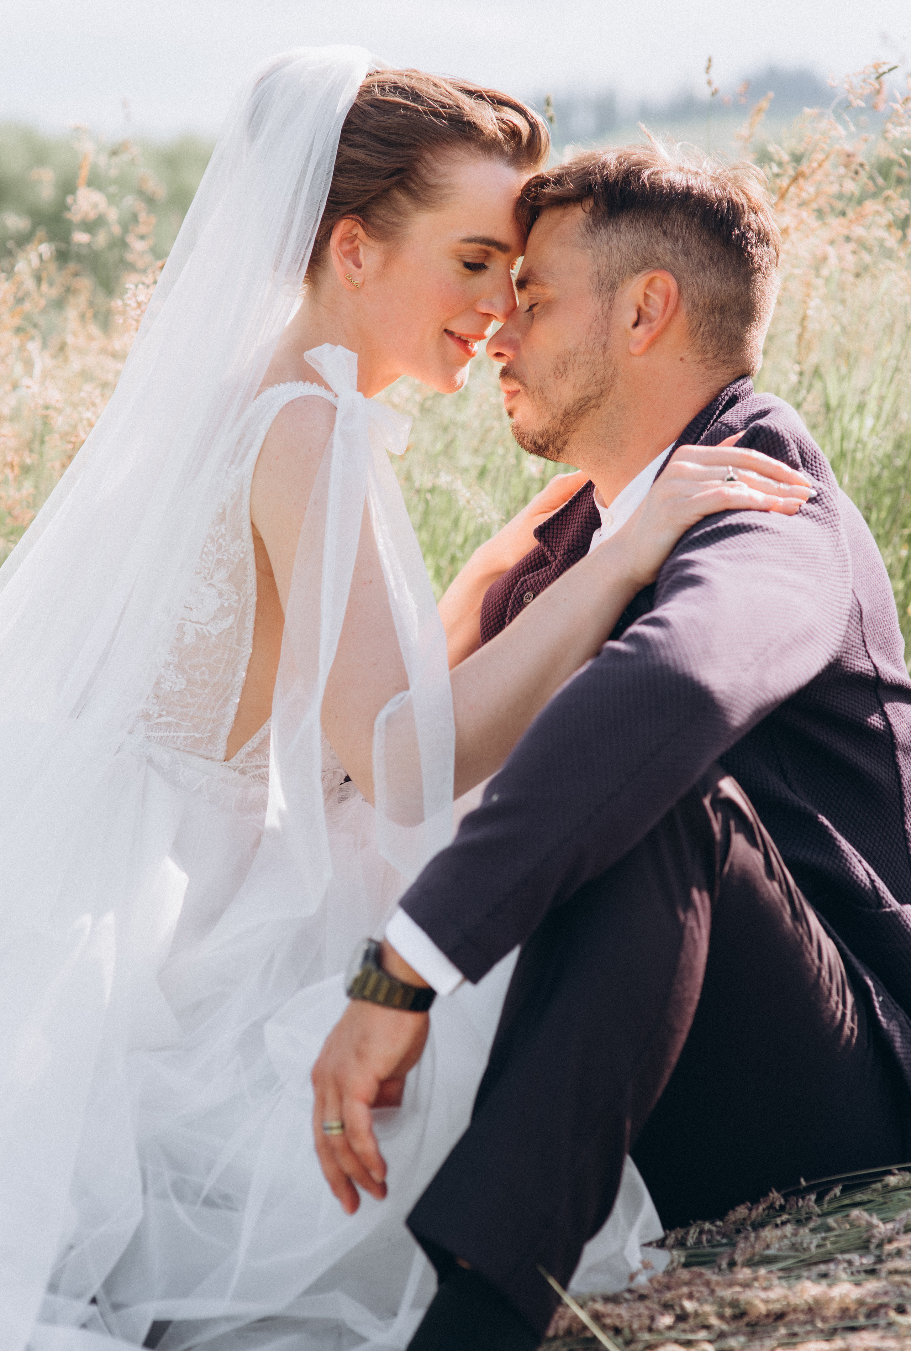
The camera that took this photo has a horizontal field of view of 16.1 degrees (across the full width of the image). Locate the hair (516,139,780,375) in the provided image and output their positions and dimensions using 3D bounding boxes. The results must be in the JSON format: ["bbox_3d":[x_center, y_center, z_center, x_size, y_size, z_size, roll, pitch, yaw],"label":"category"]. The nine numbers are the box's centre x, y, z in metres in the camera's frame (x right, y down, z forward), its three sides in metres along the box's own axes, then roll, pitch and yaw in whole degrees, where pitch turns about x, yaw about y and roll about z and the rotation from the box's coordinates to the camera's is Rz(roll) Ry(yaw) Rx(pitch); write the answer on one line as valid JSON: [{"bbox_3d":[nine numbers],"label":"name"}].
[{"bbox_3d":[0.148,-0.320,2.480,0.205,0.178,0.170,-3,7,18],"label":"hair"}]

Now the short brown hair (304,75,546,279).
[{"bbox_3d":[-0.049,-0.388,2.540,0.213,0.190,0.170,17,12,10],"label":"short brown hair"}]

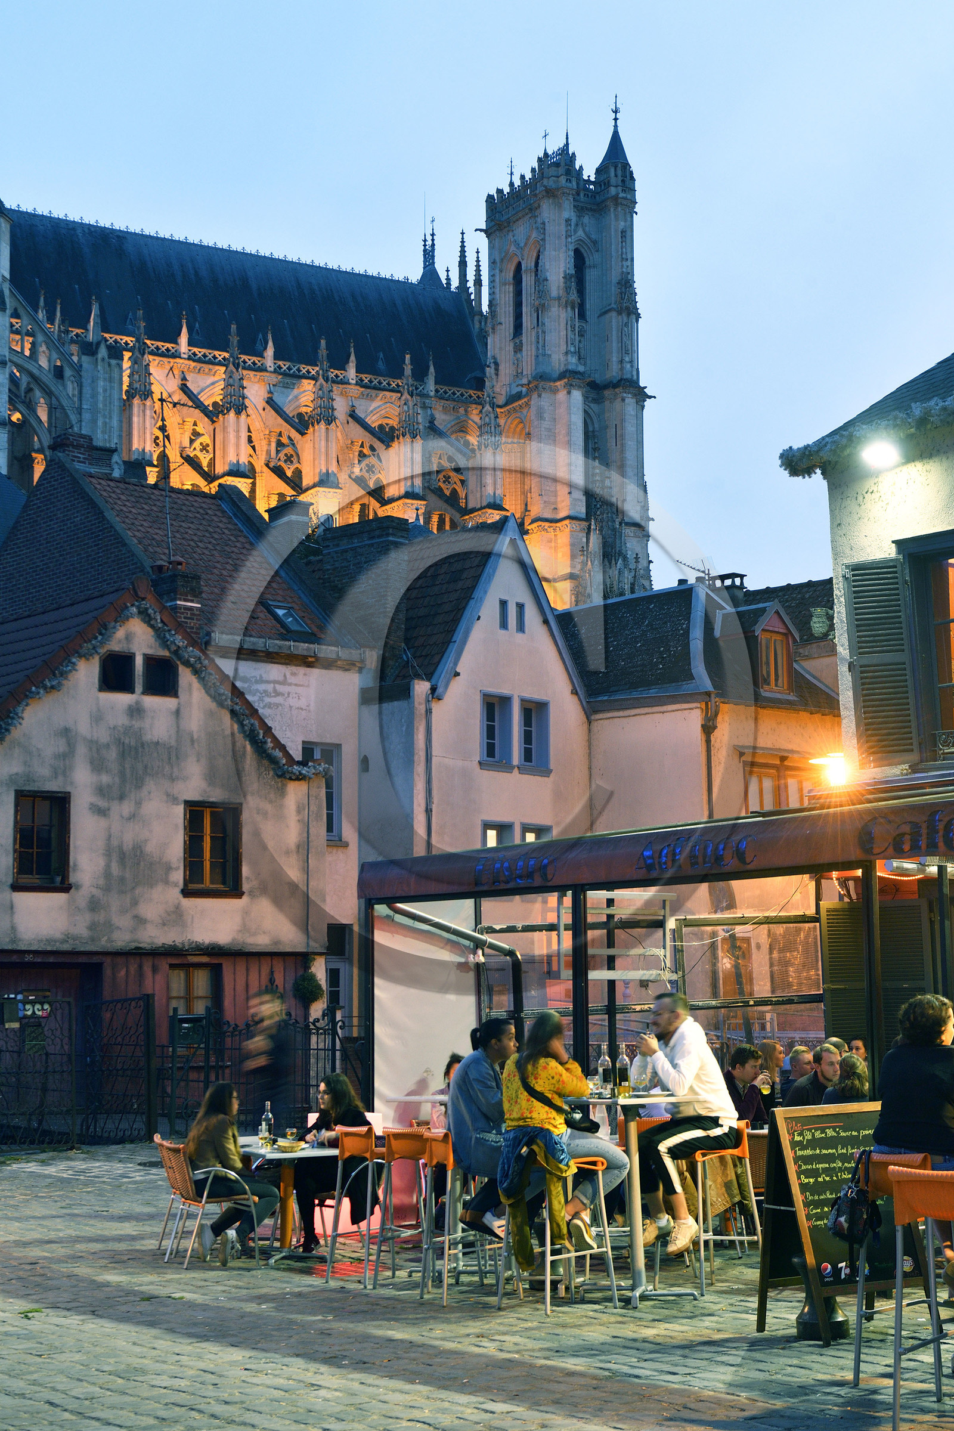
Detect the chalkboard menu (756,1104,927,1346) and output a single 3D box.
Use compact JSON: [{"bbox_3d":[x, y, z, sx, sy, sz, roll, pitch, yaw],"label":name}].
[{"bbox_3d":[1.800,2.460,10.870,0.650,1.100,0.600,3,-10,-25],"label":"chalkboard menu"}]

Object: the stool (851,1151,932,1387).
[{"bbox_3d":[1.866,2.248,9.056,0.490,0.950,0.490,5,-10,-32],"label":"stool"}]

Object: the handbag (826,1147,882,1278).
[{"bbox_3d":[1.535,2.027,9.080,0.220,0.500,0.160,-4,-9,22],"label":"handbag"}]

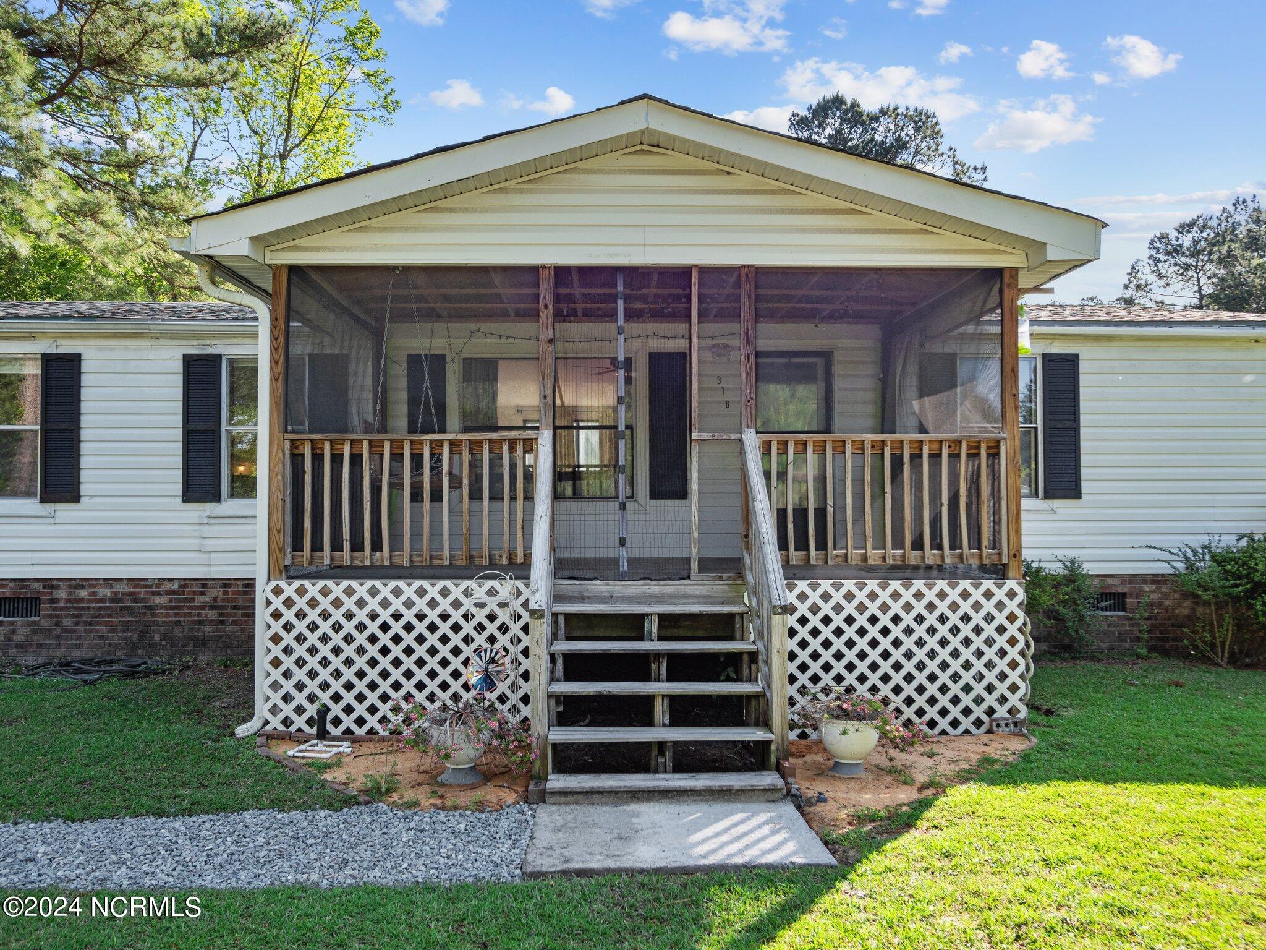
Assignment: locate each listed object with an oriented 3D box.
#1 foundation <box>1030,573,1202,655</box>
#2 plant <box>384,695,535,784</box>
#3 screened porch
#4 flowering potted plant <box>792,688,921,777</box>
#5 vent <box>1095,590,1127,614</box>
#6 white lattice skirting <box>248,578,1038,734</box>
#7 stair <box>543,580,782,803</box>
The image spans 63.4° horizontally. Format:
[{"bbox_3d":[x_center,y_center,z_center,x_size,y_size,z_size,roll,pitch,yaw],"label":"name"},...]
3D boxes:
[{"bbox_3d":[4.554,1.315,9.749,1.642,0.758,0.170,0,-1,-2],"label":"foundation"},{"bbox_3d":[-0.934,1.425,5.578,0.798,0.455,0.680,0,-1,-2],"label":"plant"},{"bbox_3d":[0.064,-0.297,8.072,4.849,2.050,2.950,0,-1,-2],"label":"screened porch"},{"bbox_3d":[1.259,1.431,5.774,0.717,0.463,0.620,0,-1,-2],"label":"flowering potted plant"},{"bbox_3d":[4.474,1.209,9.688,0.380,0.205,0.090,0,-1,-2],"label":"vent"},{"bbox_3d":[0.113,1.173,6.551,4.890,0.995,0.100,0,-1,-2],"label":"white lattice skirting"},{"bbox_3d":[0.148,1.170,5.912,1.221,1.030,1.380,0,-1,-2],"label":"stair"}]

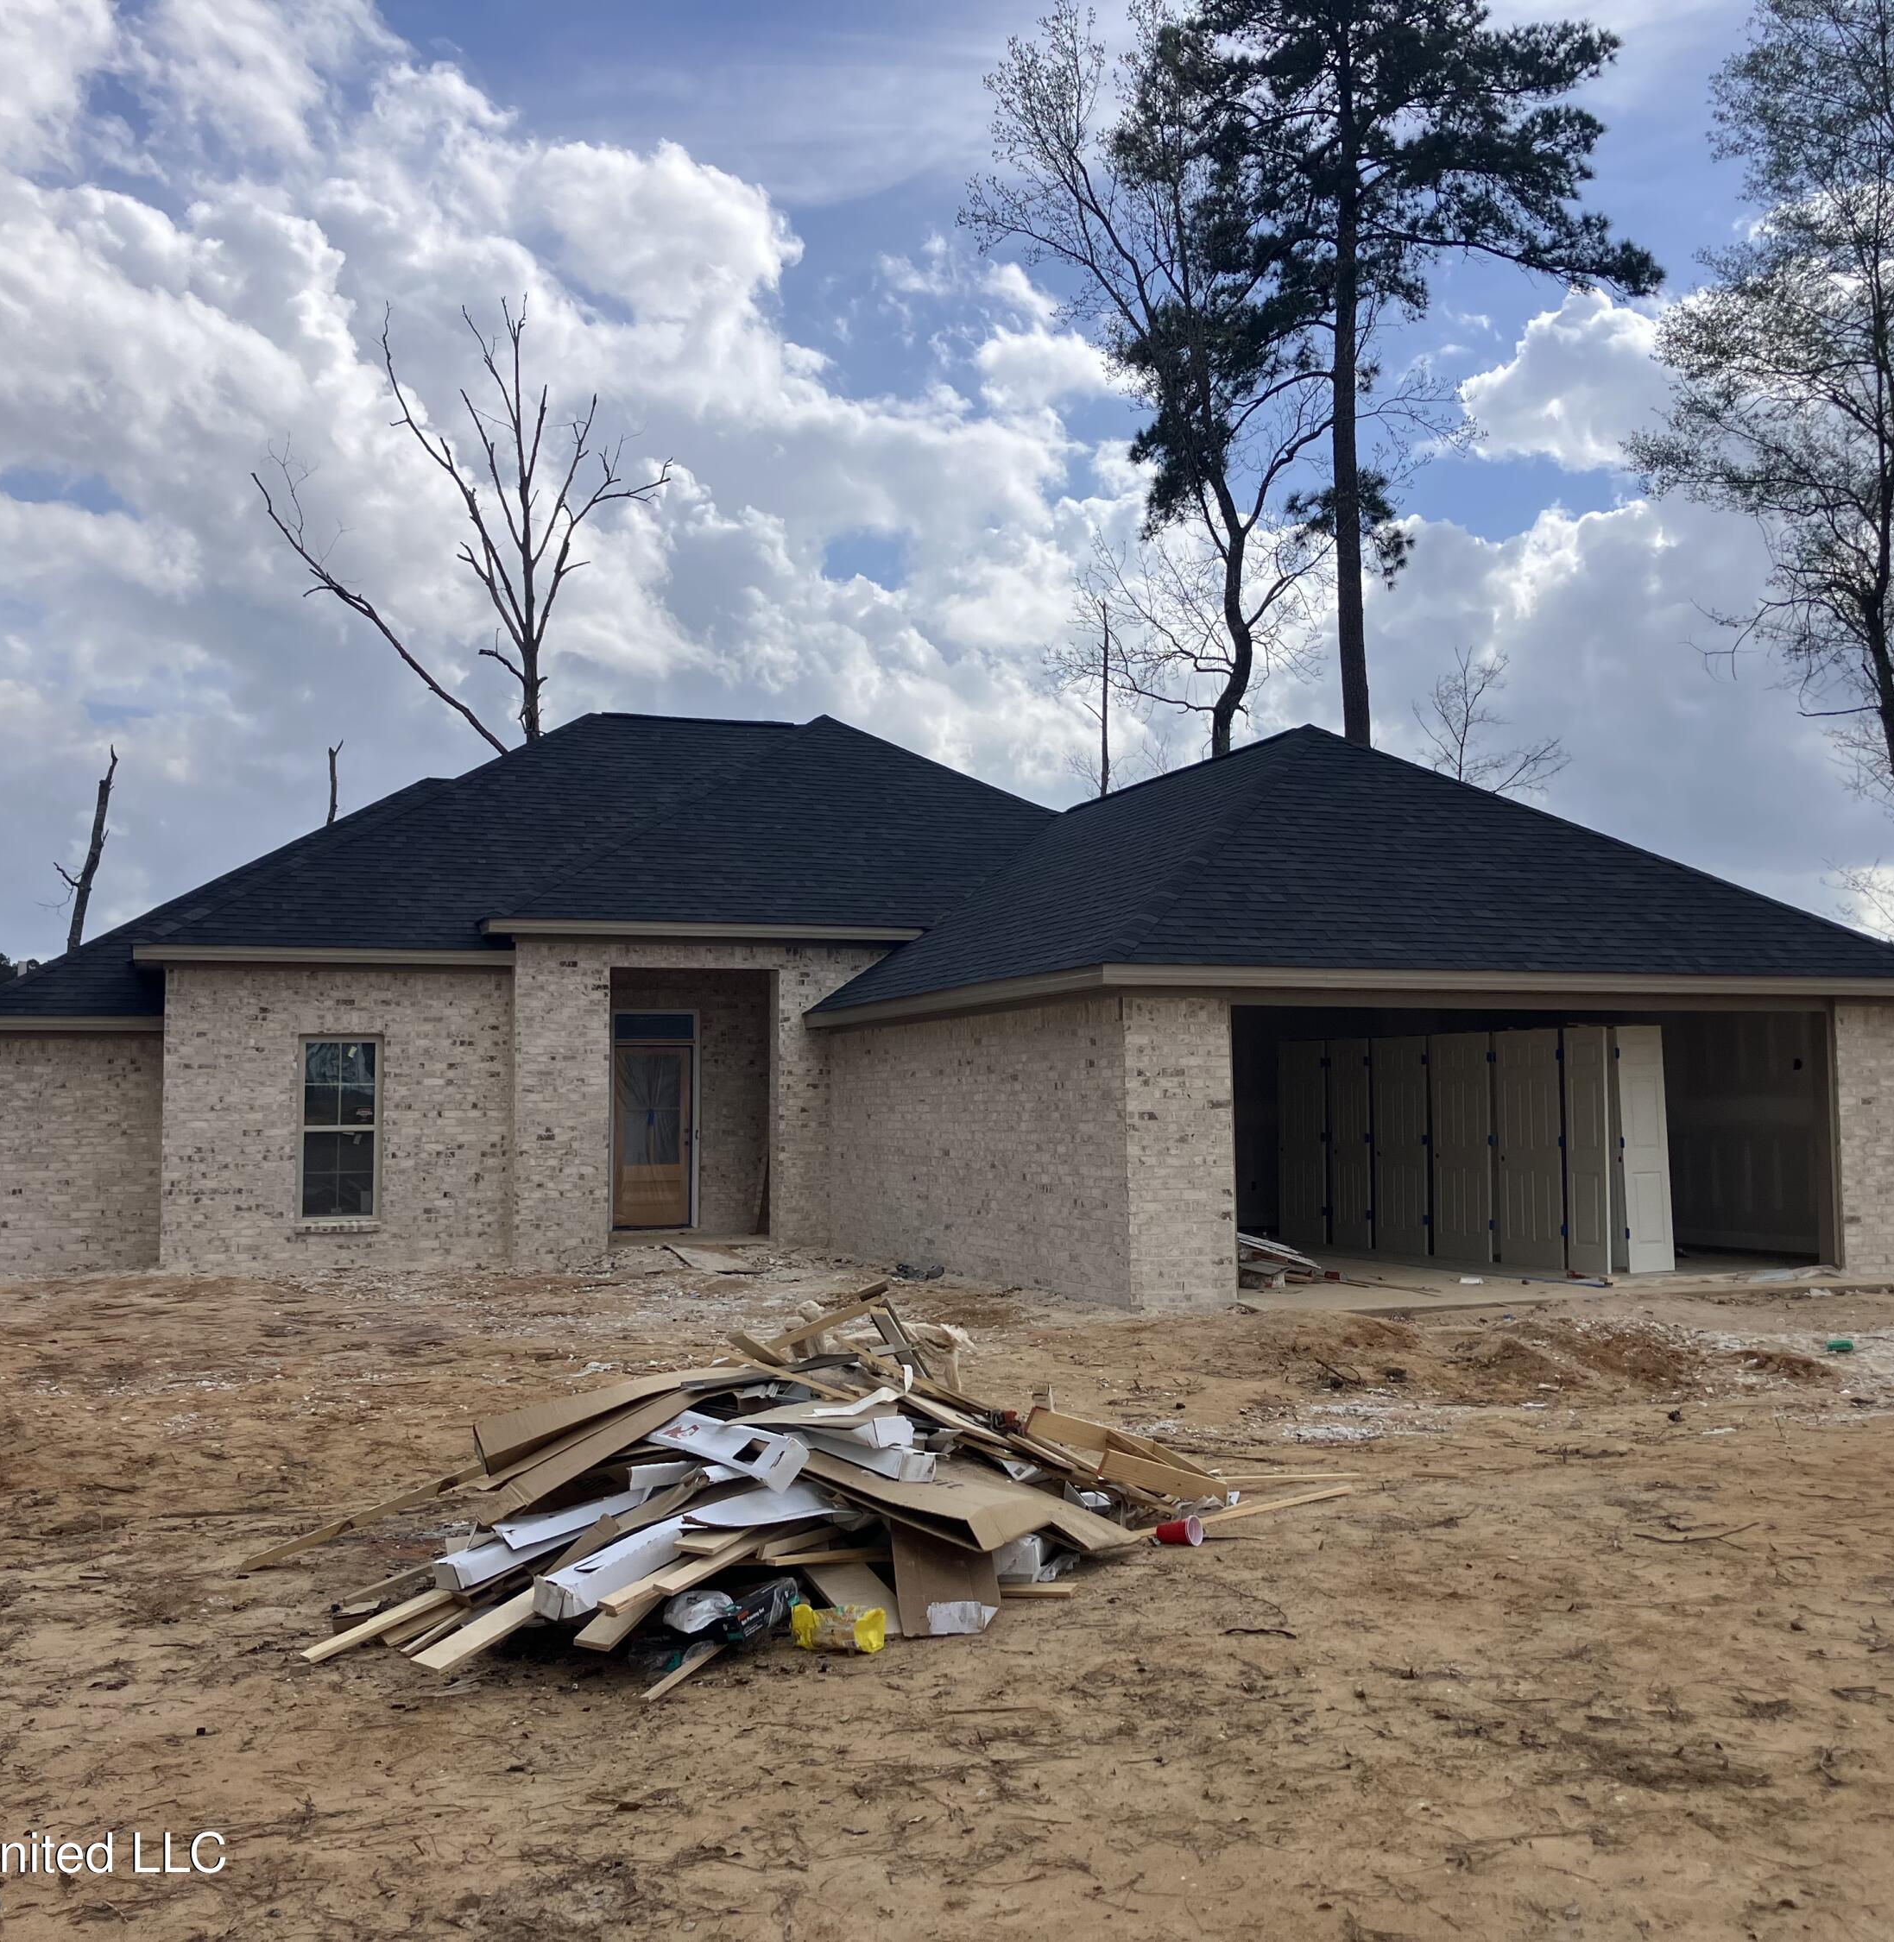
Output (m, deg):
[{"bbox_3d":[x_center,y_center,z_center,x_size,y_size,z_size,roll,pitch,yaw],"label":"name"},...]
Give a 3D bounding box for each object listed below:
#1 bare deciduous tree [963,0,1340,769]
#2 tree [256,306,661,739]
[{"bbox_3d":[4.519,-8.293,44.630,8.200,26.680,8.200,0,-4,0],"label":"bare deciduous tree"},{"bbox_3d":[-9.800,-4.339,42.375,8.200,18.890,7.500,0,-4,0],"label":"tree"}]

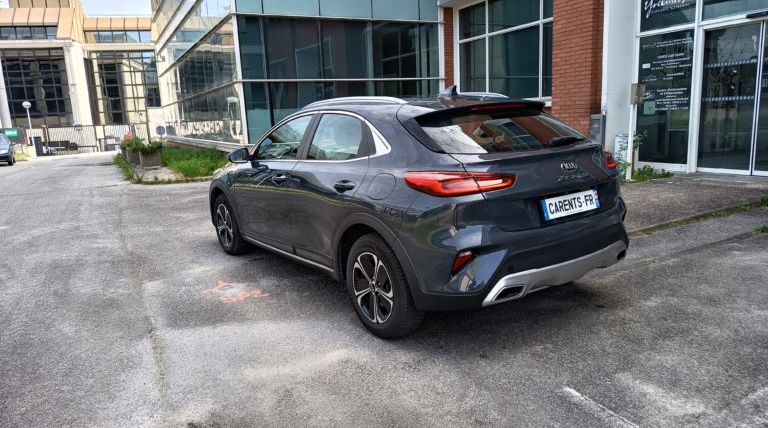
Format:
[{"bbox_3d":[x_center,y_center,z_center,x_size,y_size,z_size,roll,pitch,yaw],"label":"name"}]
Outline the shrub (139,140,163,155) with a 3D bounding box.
[{"bbox_3d":[-7.053,-2.009,16.084,0.660,0.410,0.600,-4,11,-5],"label":"shrub"}]

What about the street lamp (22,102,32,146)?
[{"bbox_3d":[-17.995,-4.367,27.200,0.460,2.900,0.460,-3,11,0],"label":"street lamp"}]

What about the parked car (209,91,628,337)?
[{"bbox_3d":[-0.161,-0.277,4.719,1.830,1.485,4.395,-10,13,-34],"label":"parked car"}]

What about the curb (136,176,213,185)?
[{"bbox_3d":[-4.790,-0.812,12.501,1.850,0.110,0.170,-4,11,-5],"label":"curb"}]

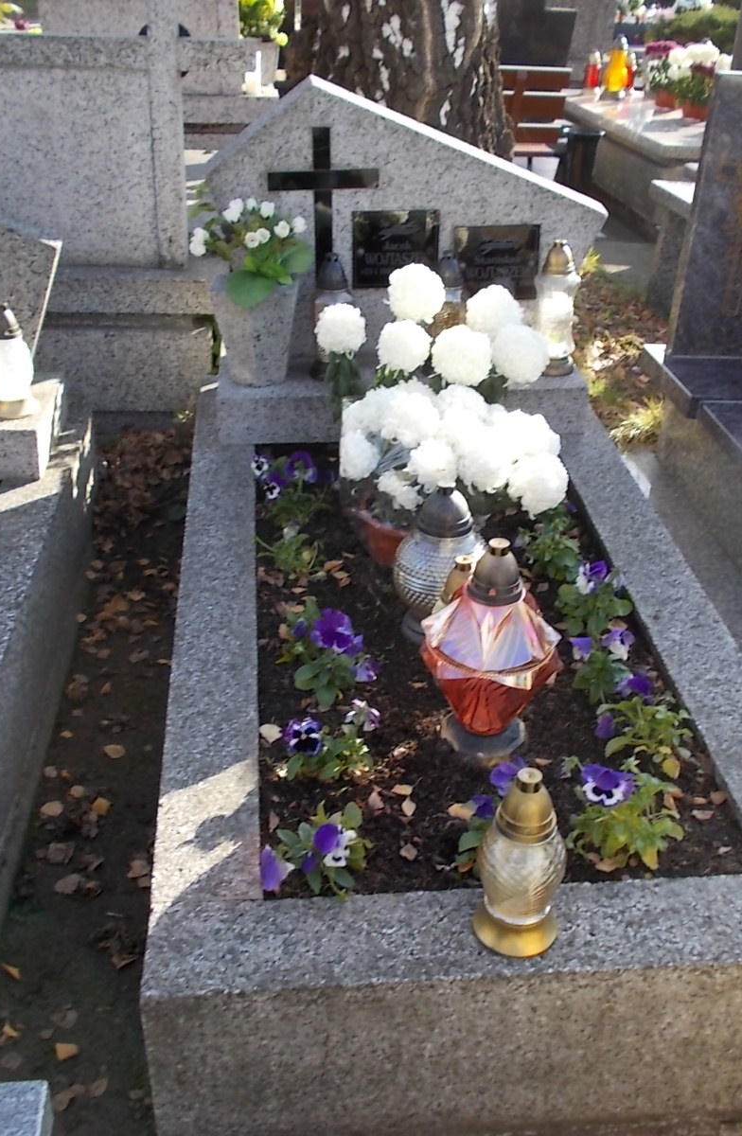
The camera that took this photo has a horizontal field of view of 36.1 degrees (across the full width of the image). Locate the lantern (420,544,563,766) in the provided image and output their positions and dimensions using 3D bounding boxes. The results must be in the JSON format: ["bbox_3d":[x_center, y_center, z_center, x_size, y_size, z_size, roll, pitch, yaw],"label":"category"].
[{"bbox_3d":[0.177,0.116,1.662,0.209,0.356,0.209,-2,32,-5],"label":"lantern"}]

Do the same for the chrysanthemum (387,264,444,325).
[{"bbox_3d":[0.087,-0.534,2.212,0.113,0.101,0.113,-2,32,-5],"label":"chrysanthemum"}]

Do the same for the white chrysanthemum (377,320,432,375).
[{"bbox_3d":[0.065,-0.436,2.248,0.108,0.097,0.108,-2,32,-5],"label":"white chrysanthemum"}]

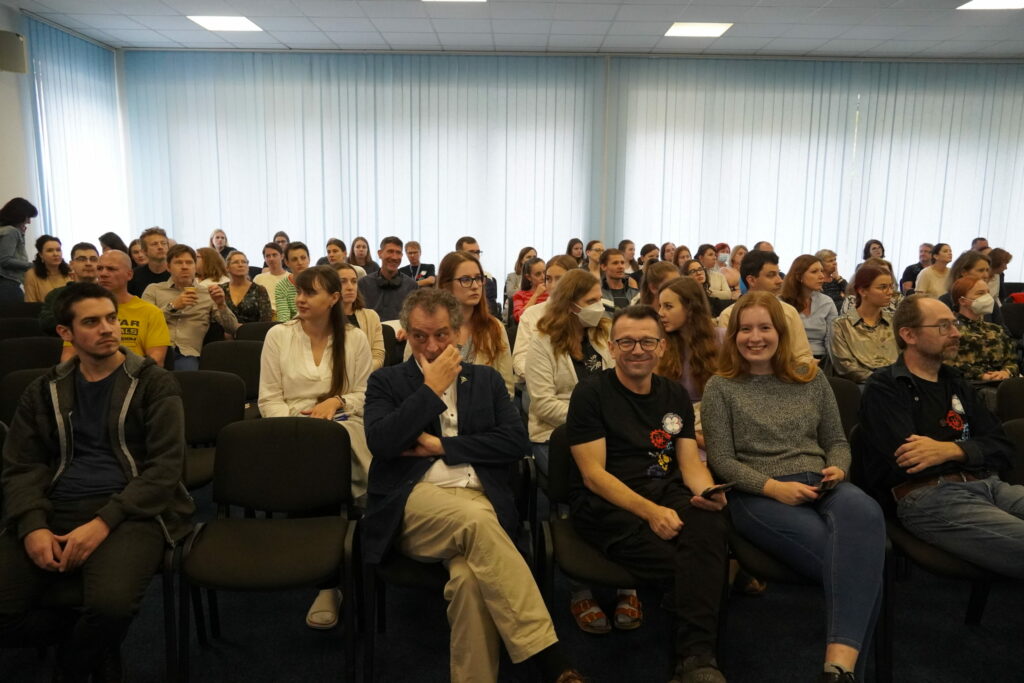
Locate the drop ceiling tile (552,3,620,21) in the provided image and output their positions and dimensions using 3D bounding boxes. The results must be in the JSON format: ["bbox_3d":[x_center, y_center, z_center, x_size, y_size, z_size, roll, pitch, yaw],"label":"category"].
[{"bbox_3d":[0.694,-3.096,7.218,0.600,0.020,0.600,1,9,0],"label":"drop ceiling tile"}]

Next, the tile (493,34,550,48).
[{"bbox_3d":[0.096,-3.296,8.403,0.600,0.020,0.600,1,9,0],"label":"tile"}]

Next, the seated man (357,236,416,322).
[{"bbox_3d":[-0.833,-0.028,5.265,0.500,1.350,0.800,0,9,-8],"label":"seated man"}]

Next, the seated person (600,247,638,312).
[{"bbox_3d":[0.843,-0.055,5.907,0.520,1.286,0.820,0,9,-8],"label":"seated person"}]

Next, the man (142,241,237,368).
[{"bbox_3d":[-2.021,0.090,4.669,0.600,1.310,0.800,-1,9,-13],"label":"man"}]

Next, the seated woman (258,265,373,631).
[{"bbox_3d":[-0.741,0.361,2.997,0.500,1.290,0.760,-1,9,-12],"label":"seated woman"}]

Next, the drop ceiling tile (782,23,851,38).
[{"bbox_3d":[3.091,-3.169,7.817,0.600,0.025,0.600,1,9,0],"label":"drop ceiling tile"}]

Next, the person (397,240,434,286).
[{"bbox_3d":[-0.983,-0.352,7.654,0.520,1.266,0.800,1,9,0],"label":"person"}]

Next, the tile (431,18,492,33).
[{"bbox_3d":[-0.505,-3.209,7.810,0.600,0.020,0.600,1,9,0],"label":"tile"}]

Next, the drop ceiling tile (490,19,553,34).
[{"bbox_3d":[0.100,-3.201,7.790,0.600,0.020,0.600,1,9,0],"label":"drop ceiling tile"}]

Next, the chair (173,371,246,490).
[{"bbox_3d":[-1.344,0.556,3.213,0.540,0.820,0.550,-1,9,-10],"label":"chair"}]

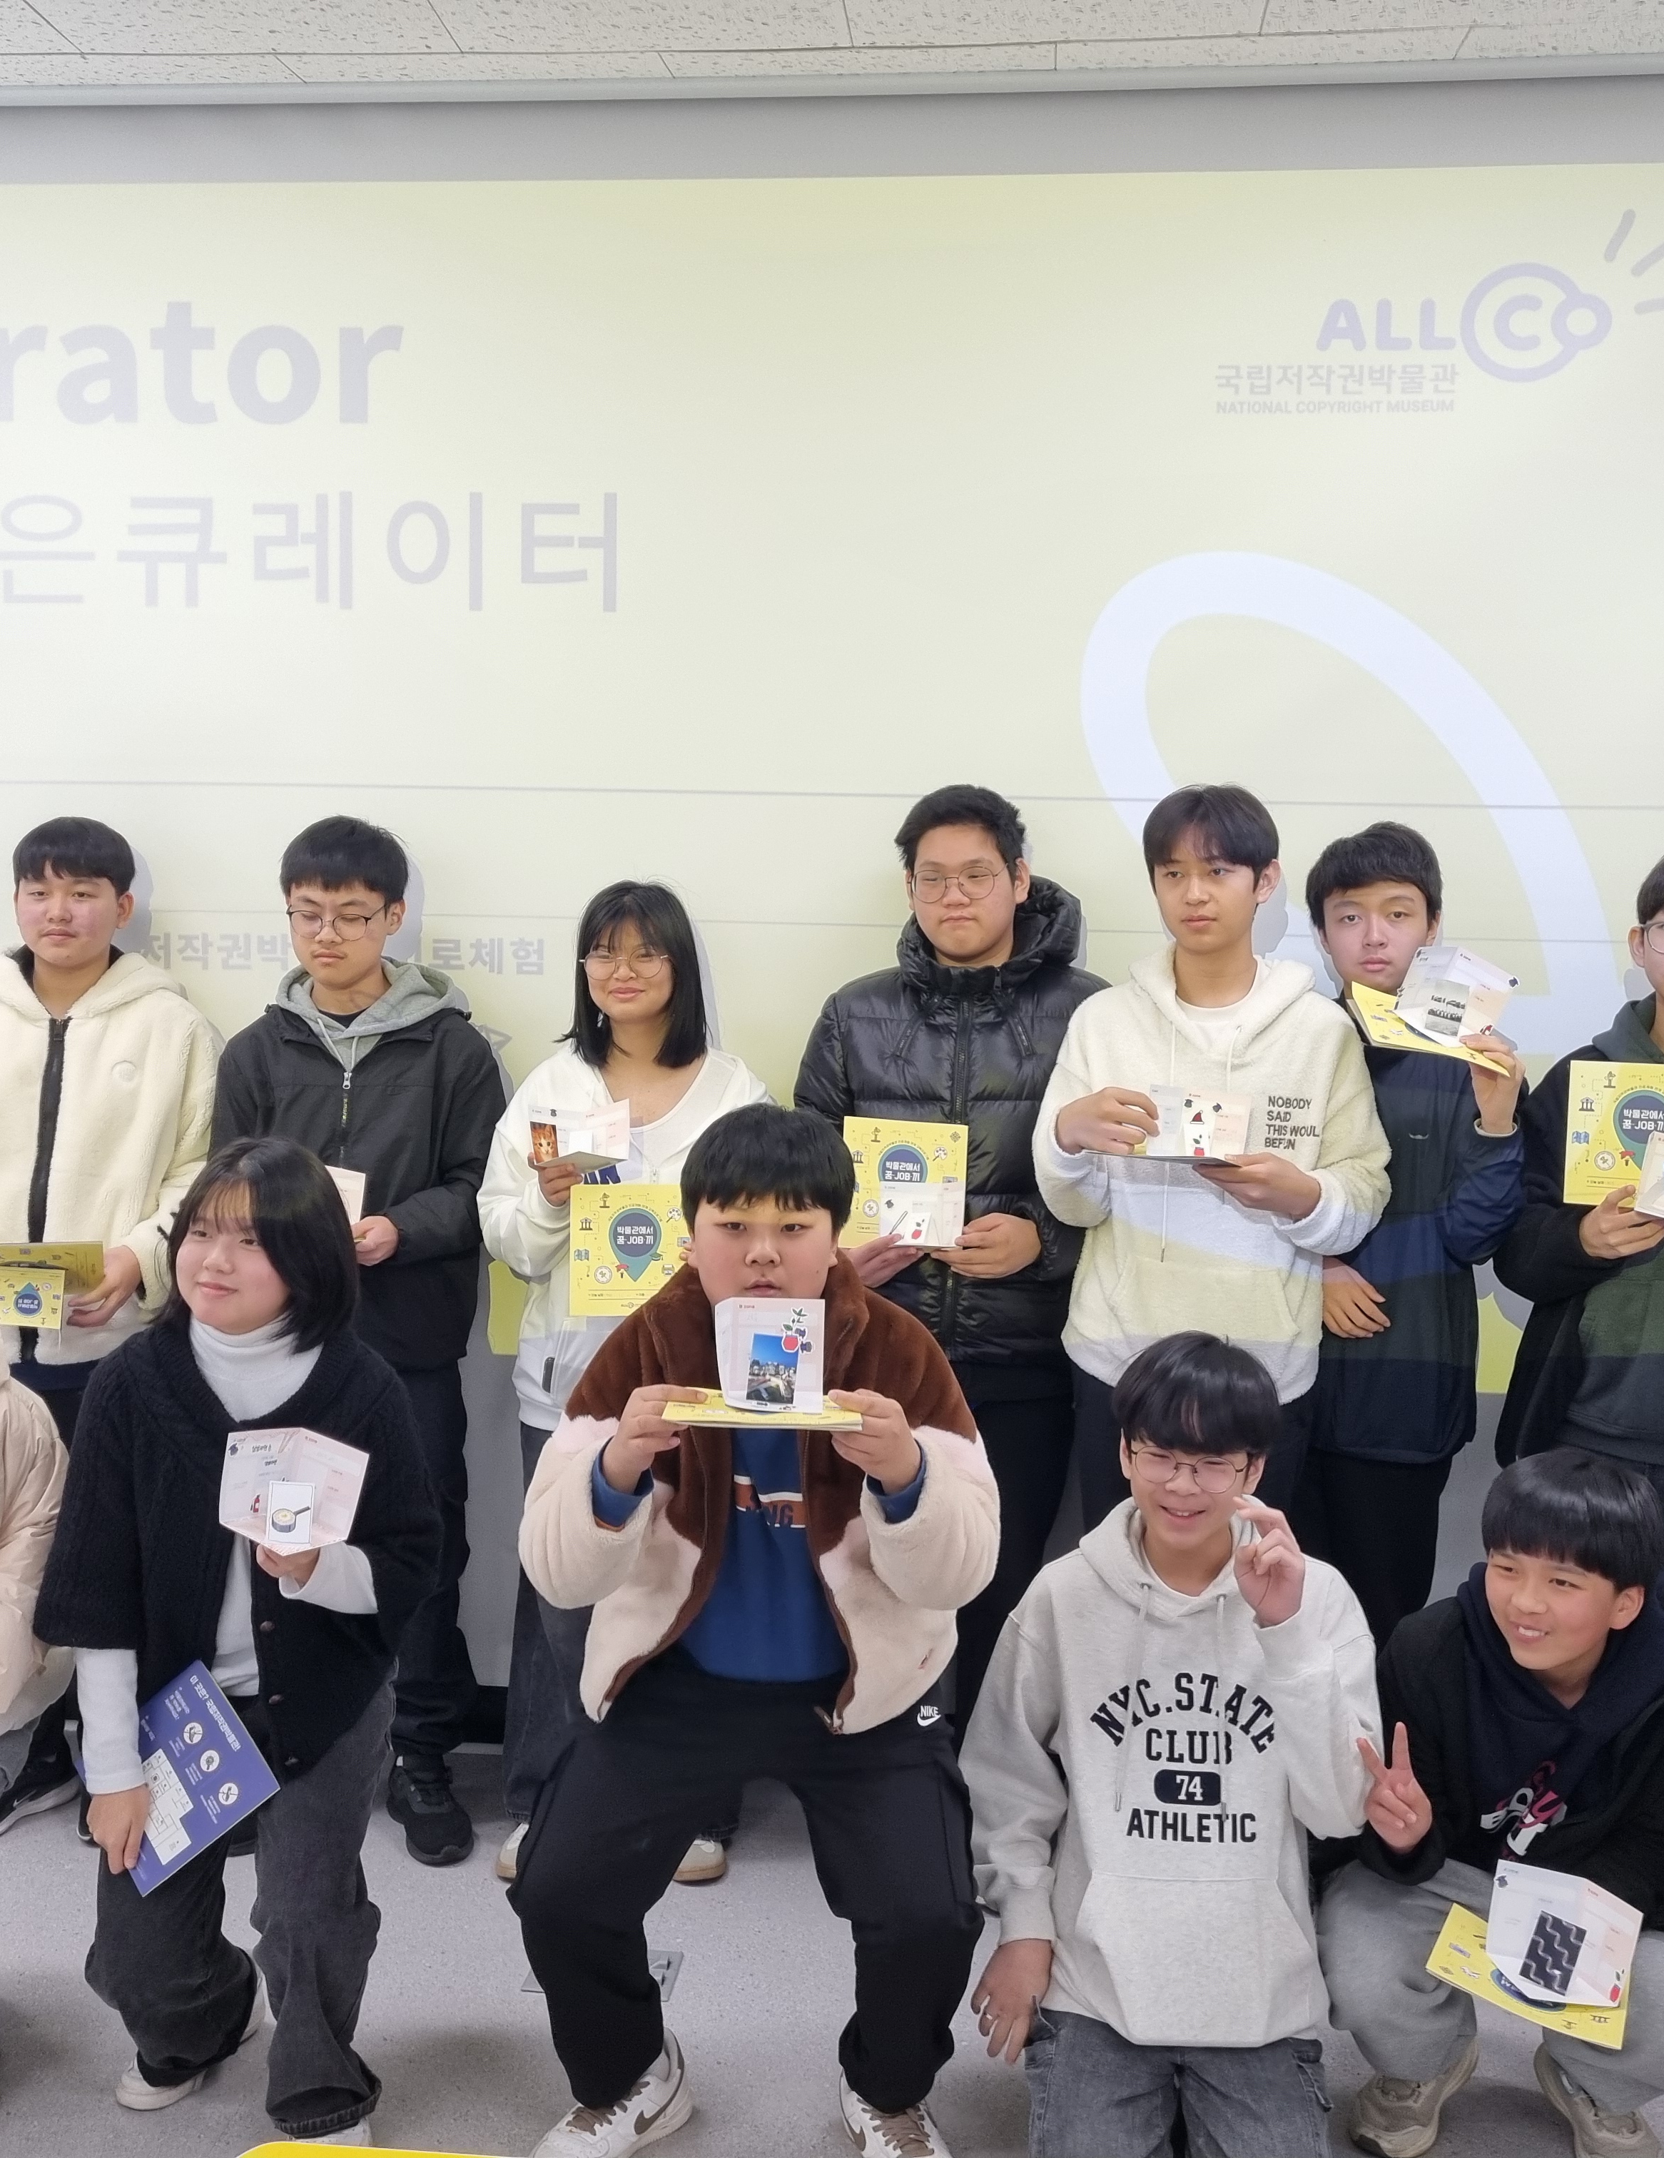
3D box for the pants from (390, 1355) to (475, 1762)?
[{"bbox_3d":[-0.773,0.759,3.489,0.390,0.780,0.260,1,7,0],"label":"pants"}]

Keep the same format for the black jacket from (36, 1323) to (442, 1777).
[{"bbox_3d":[-0.710,0.558,2.600,0.460,0.510,0.360,-1,7,-10],"label":"black jacket"}]

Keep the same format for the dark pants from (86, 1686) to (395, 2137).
[{"bbox_3d":[-0.726,0.994,2.653,0.341,0.520,0.420,2,7,12],"label":"dark pants"}]

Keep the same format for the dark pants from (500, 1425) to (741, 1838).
[{"bbox_3d":[-0.344,0.813,3.428,0.400,0.770,0.270,1,7,-2],"label":"dark pants"}]

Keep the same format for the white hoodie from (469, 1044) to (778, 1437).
[{"bbox_3d":[-0.299,0.248,3.280,0.500,0.600,0.300,1,7,-2],"label":"white hoodie"}]

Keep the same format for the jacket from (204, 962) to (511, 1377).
[{"bbox_3d":[-0.720,0.145,3.290,0.450,0.580,0.310,1,7,4],"label":"jacket"}]

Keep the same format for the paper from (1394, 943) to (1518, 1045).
[{"bbox_3d":[0.854,-0.116,2.960,0.150,0.115,0.085,18,20,-3],"label":"paper"}]

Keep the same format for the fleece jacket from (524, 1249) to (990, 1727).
[{"bbox_3d":[-0.085,0.477,2.500,0.530,0.520,0.390,0,7,0],"label":"fleece jacket"}]

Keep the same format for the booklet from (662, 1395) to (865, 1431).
[{"bbox_3d":[-0.075,0.361,2.375,0.210,0.008,0.190,0,2,0],"label":"booklet"}]

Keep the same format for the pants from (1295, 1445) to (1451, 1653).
[{"bbox_3d":[0.841,0.738,3.360,0.320,0.910,0.250,1,7,6],"label":"pants"}]

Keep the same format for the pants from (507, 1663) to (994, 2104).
[{"bbox_3d":[-0.109,1.010,2.714,0.586,0.491,0.480,1,7,2],"label":"pants"}]

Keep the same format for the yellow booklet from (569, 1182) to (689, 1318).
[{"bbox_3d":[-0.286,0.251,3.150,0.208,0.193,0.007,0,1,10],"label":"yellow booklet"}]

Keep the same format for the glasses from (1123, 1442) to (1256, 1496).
[{"bbox_3d":[0.413,0.432,2.483,0.138,0.046,0.135,3,8,15],"label":"glasses"}]

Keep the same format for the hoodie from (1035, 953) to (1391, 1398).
[{"bbox_3d":[0.546,0.143,3.096,0.496,0.639,0.340,2,7,12],"label":"hoodie"}]

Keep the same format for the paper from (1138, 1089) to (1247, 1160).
[{"bbox_3d":[0.491,0.062,2.925,0.150,0.100,0.085,1,-3,0],"label":"paper"}]

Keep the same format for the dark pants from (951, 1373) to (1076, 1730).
[{"bbox_3d":[0.190,0.777,3.374,0.390,0.800,0.280,1,7,2],"label":"dark pants"}]

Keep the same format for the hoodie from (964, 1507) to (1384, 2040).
[{"bbox_3d":[0.410,0.840,2.612,0.490,0.636,0.360,2,7,8],"label":"hoodie"}]

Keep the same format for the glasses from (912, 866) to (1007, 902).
[{"bbox_3d":[0.196,-0.289,3.186,0.135,0.045,0.135,3,13,15],"label":"glasses"}]

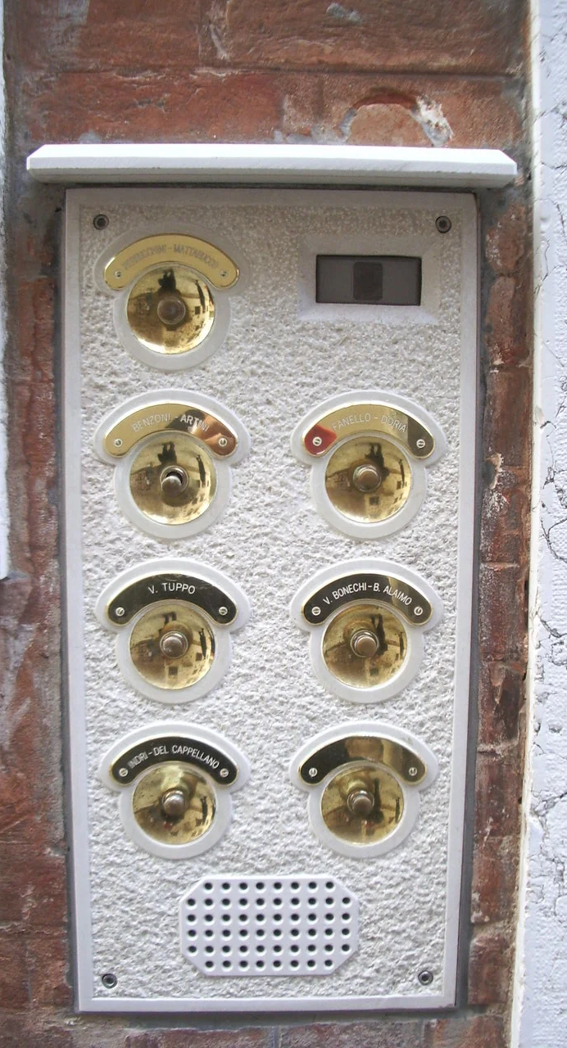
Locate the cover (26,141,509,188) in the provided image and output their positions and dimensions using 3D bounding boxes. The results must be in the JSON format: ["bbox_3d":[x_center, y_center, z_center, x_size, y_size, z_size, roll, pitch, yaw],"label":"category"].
[{"bbox_3d":[-0.006,-0.226,0.663,0.298,0.021,0.036,0,6,-2],"label":"cover"}]

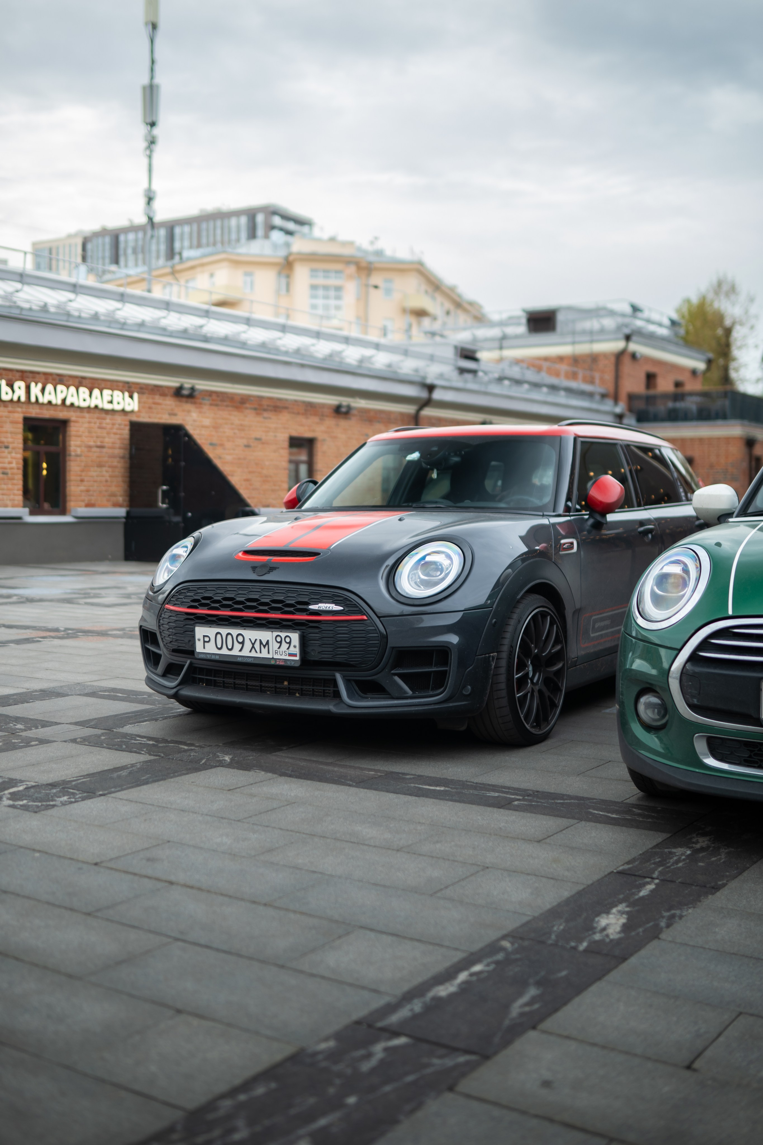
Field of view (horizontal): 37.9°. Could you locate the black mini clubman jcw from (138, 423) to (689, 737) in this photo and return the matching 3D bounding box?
[{"bbox_3d":[0.594,-0.071,6.146,1.880,1.440,4.260,1,3,32],"label":"black mini clubman jcw"}]

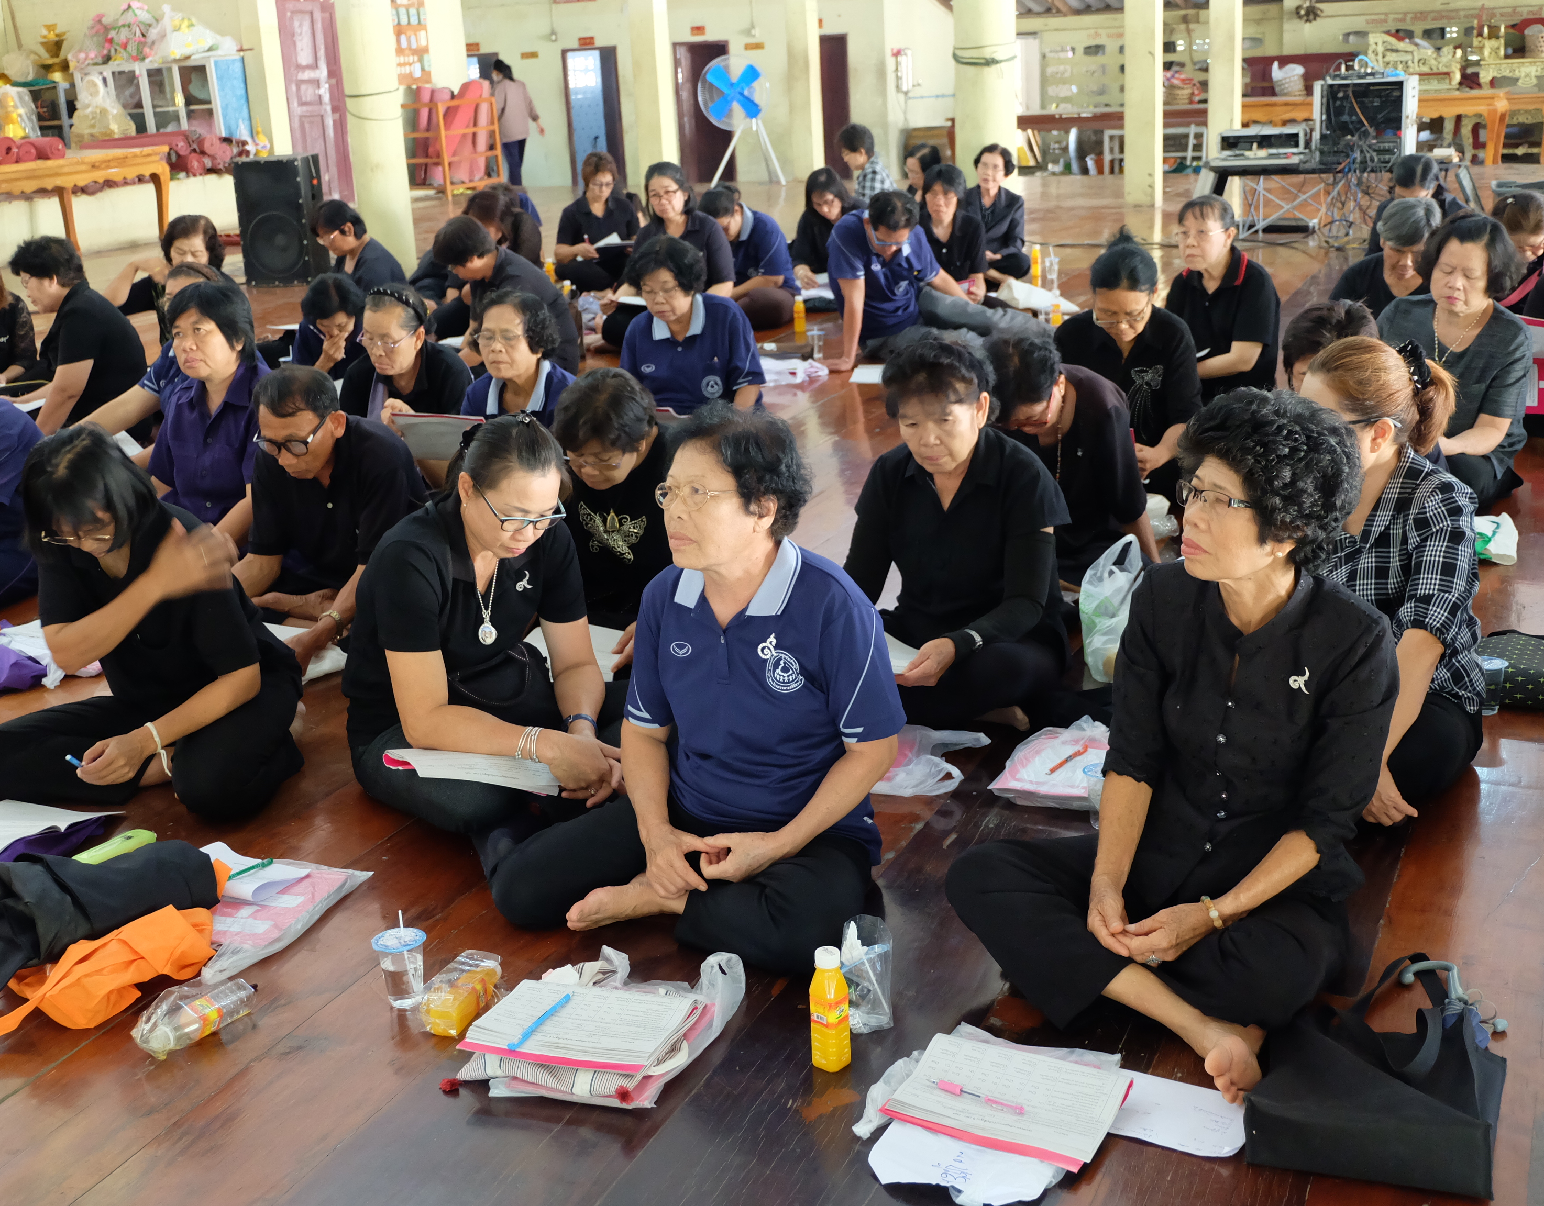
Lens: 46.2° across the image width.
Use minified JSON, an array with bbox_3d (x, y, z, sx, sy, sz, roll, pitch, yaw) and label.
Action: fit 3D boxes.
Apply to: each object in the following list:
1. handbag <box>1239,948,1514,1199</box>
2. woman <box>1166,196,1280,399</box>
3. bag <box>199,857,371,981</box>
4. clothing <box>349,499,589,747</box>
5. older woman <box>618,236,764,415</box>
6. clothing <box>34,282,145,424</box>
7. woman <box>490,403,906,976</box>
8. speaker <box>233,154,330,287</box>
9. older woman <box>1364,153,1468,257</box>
[{"bbox_3d":[0.736,0.558,2.209,0.285,0.235,0.150,3,18,19],"label":"handbag"},{"bbox_3d":[1.630,-1.087,6.757,0.620,0.790,0.600,8,20,31],"label":"woman"},{"bbox_3d":[-0.940,0.527,3.168,0.320,0.035,0.430,5,19,26],"label":"bag"},{"bbox_3d":[-0.533,0.018,3.107,0.460,0.460,0.360,-7,17,-14],"label":"clothing"},{"bbox_3d":[-0.221,-0.730,5.562,0.570,0.780,0.570,4,18,21],"label":"older woman"},{"bbox_3d":[-2.604,-0.956,6.950,0.410,0.530,0.420,-10,18,-23],"label":"clothing"},{"bbox_3d":[-0.096,0.104,3.030,0.670,0.840,0.580,4,18,22],"label":"woman"},{"bbox_3d":[-3.418,-2.663,12.671,0.480,0.890,0.430,-2,17,4],"label":"speaker"},{"bbox_3d":[2.988,-1.645,8.385,0.620,0.780,0.620,1,17,12],"label":"older woman"}]

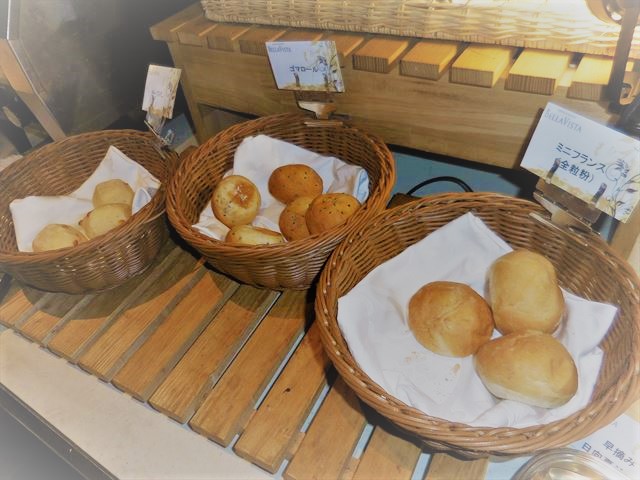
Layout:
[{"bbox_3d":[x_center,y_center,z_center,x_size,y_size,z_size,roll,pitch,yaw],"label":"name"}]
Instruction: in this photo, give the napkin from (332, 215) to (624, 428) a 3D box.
[{"bbox_3d":[0.136,0.075,0.427,0.214,0.058,0.218,-29,48,-20],"label":"napkin"}]

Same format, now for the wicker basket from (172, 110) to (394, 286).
[{"bbox_3d":[-0.045,-0.053,0.566,0.267,0.083,0.267,-4,45,4],"label":"wicker basket"}]

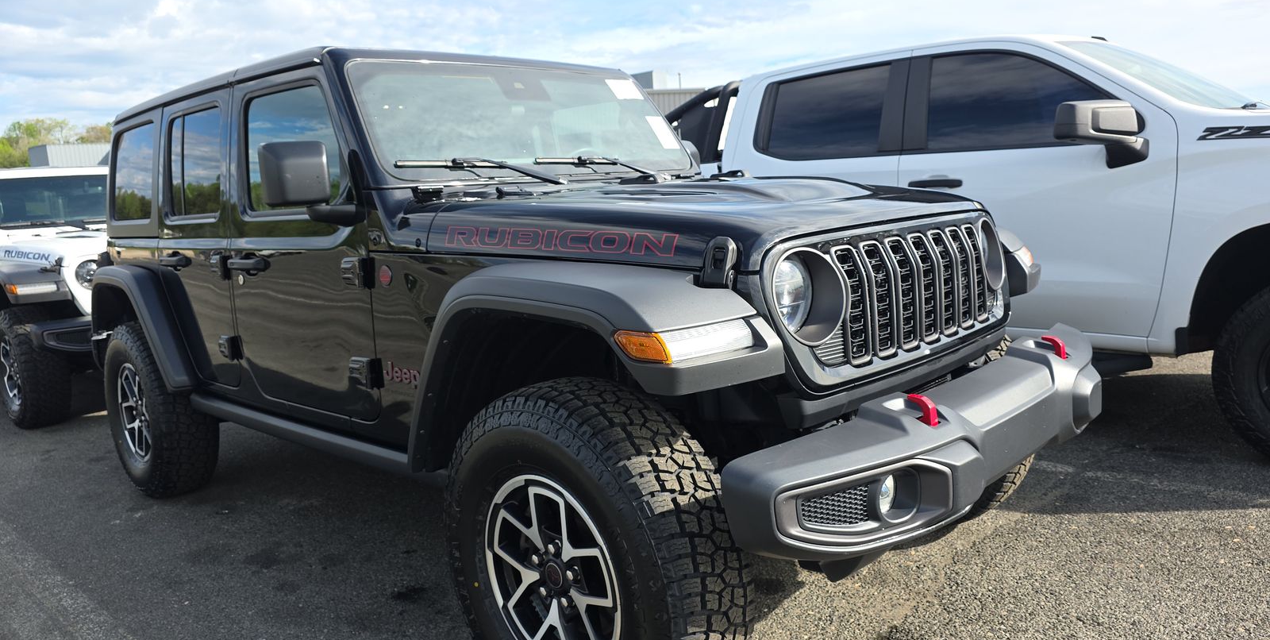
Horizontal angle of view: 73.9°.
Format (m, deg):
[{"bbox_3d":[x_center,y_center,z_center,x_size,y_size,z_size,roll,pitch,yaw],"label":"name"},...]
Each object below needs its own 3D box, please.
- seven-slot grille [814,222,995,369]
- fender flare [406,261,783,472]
[{"bbox_3d":[0.717,-0.081,2.157,0.090,0.295,0.840,-5,5,45],"label":"seven-slot grille"},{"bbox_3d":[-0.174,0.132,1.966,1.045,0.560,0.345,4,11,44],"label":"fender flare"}]

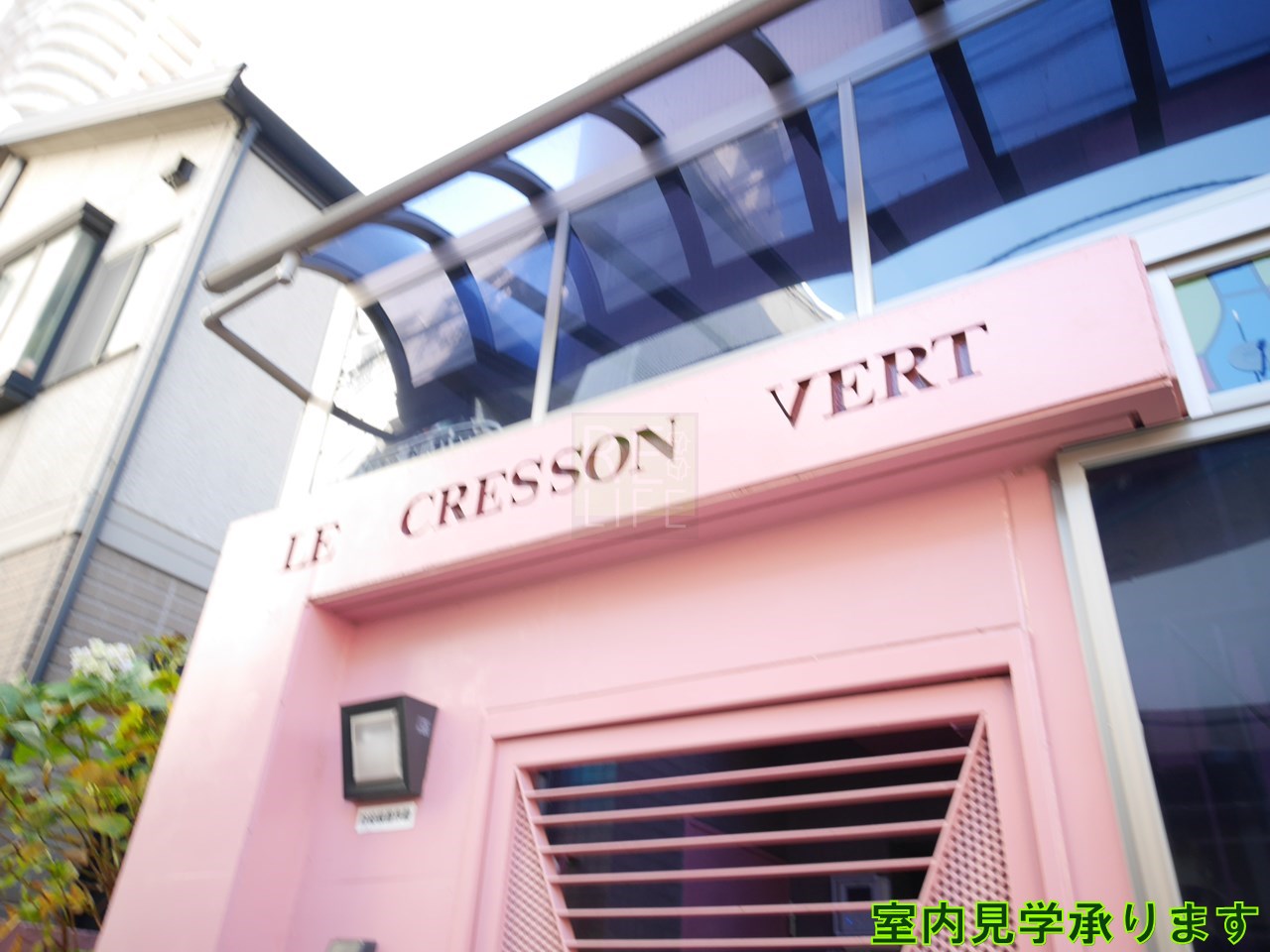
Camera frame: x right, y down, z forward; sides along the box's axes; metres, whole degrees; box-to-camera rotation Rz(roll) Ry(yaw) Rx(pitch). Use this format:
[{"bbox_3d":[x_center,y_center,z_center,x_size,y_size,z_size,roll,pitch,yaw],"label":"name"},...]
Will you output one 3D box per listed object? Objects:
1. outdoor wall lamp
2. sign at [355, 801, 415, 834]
[{"bbox_3d":[-0.486,0.525,1.968,0.164,0.168,0.093,-15,-37,27],"label":"outdoor wall lamp"},{"bbox_3d":[-0.473,0.644,1.936,0.151,0.051,0.010,-15,-37,27],"label":"sign"}]

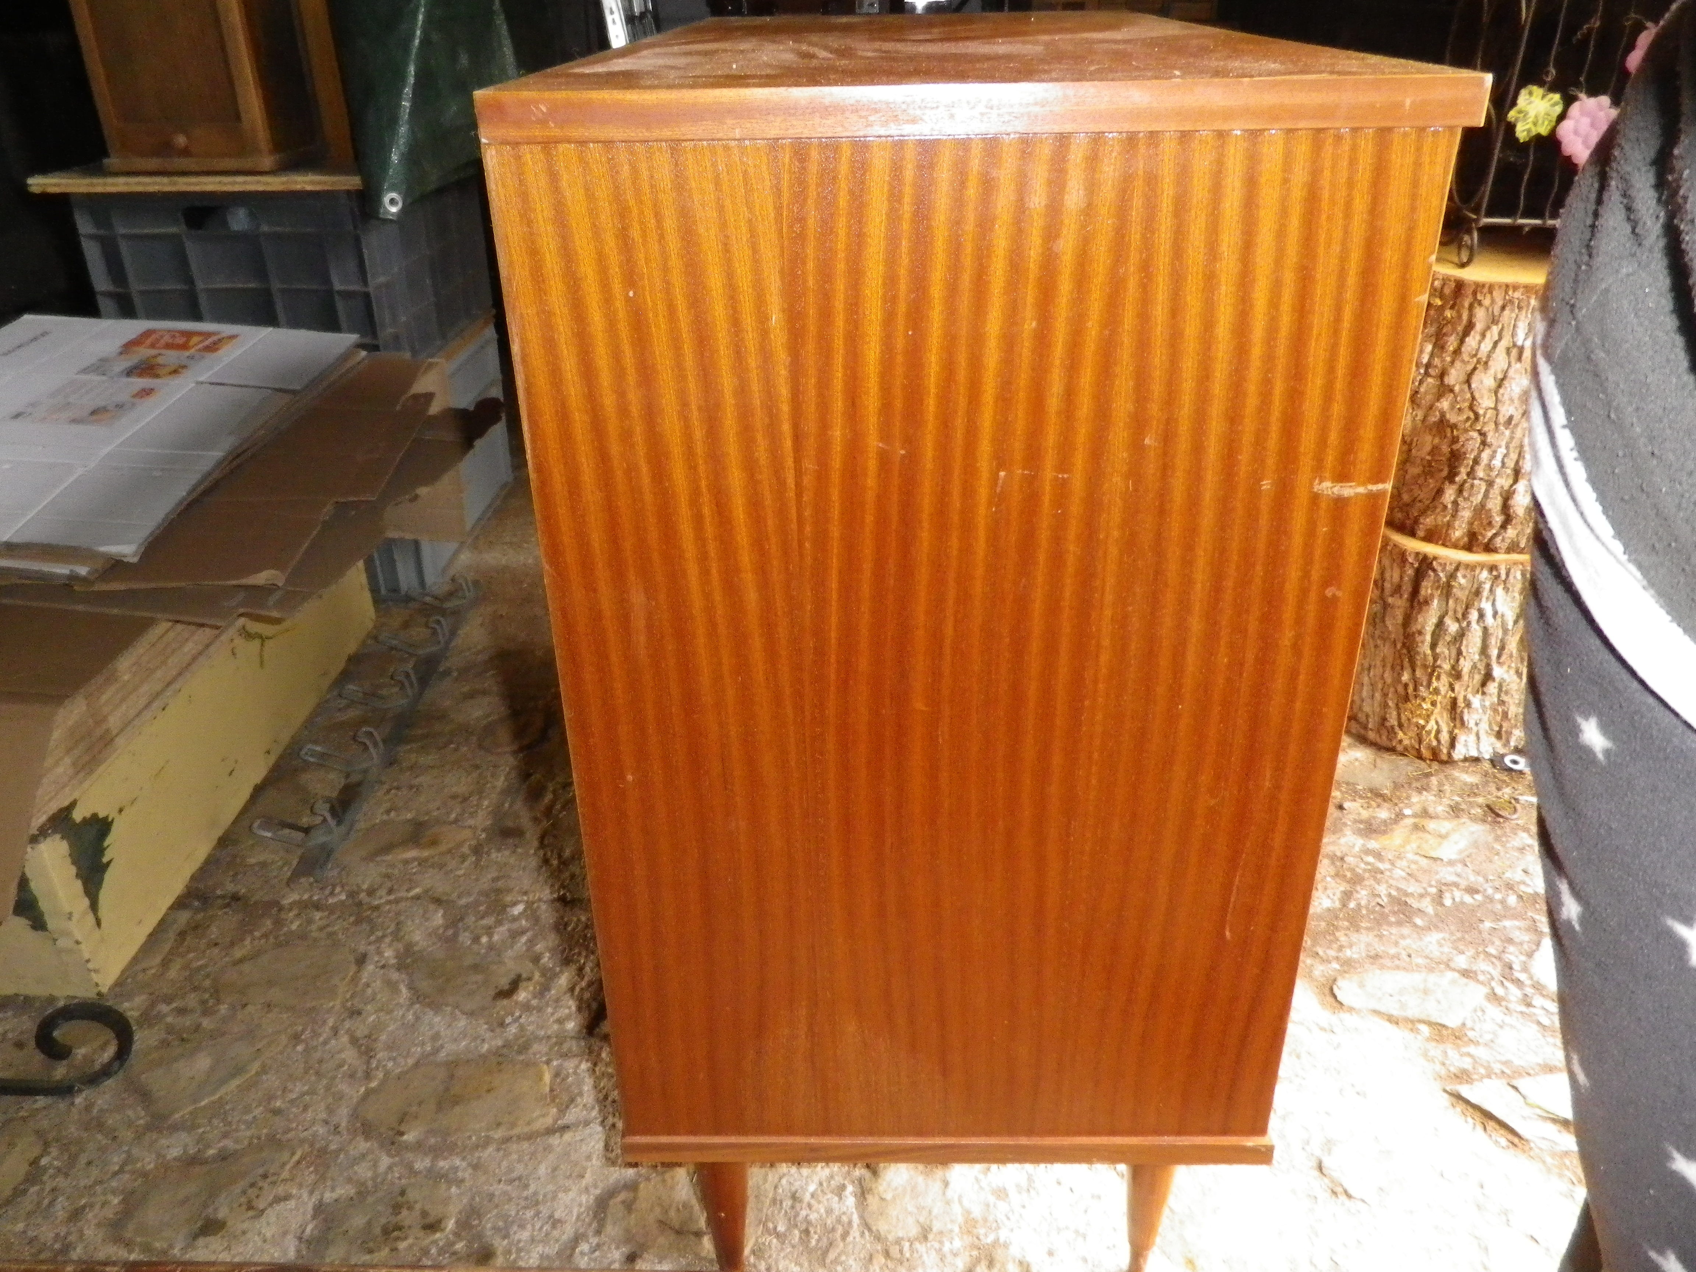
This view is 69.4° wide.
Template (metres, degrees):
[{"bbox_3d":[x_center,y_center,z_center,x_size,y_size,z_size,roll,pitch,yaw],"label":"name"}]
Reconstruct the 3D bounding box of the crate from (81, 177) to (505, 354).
[{"bbox_3d":[-0.888,-0.627,2.040,0.400,0.277,0.595,0,26,0],"label":"crate"}]

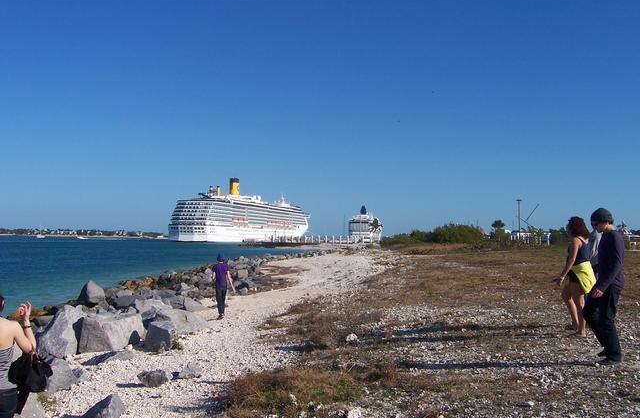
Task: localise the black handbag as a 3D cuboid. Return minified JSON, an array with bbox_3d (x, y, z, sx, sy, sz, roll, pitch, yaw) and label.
[{"bbox_3d":[-2.131,1.277,4.900,0.310,0.410,0.200,0,-2,-11],"label":"black handbag"}]

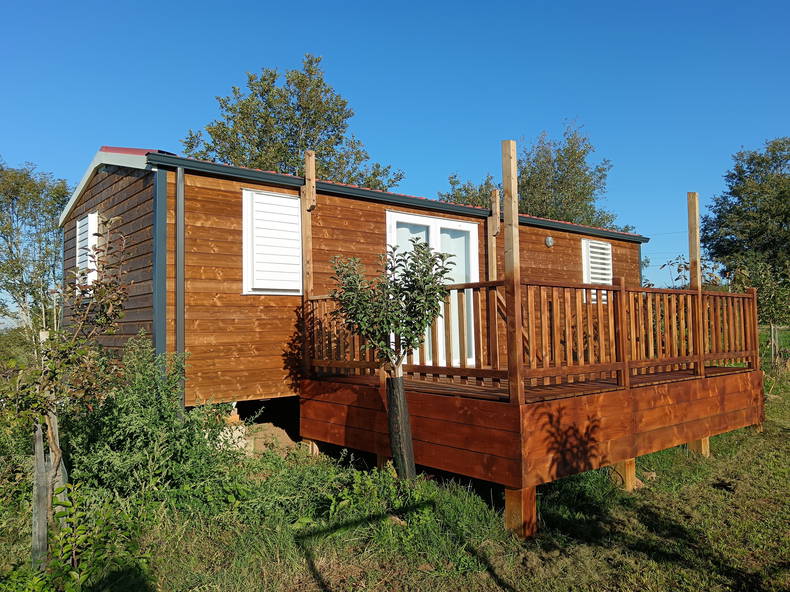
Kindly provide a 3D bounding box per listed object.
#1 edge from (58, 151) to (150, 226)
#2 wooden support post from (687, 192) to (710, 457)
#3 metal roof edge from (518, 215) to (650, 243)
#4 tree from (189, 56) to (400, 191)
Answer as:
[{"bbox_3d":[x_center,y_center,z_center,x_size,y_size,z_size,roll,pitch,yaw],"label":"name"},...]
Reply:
[{"bbox_3d":[-3.562,-1.423,7.471,0.130,0.659,4.272,2,-4,-40],"label":"edge"},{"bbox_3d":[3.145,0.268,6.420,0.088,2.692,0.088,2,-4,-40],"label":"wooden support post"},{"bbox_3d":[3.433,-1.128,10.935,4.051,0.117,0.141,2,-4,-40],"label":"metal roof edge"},{"bbox_3d":[-3.076,-2.497,18.741,6.800,9.917,6.800,2,-4,-40],"label":"tree"}]

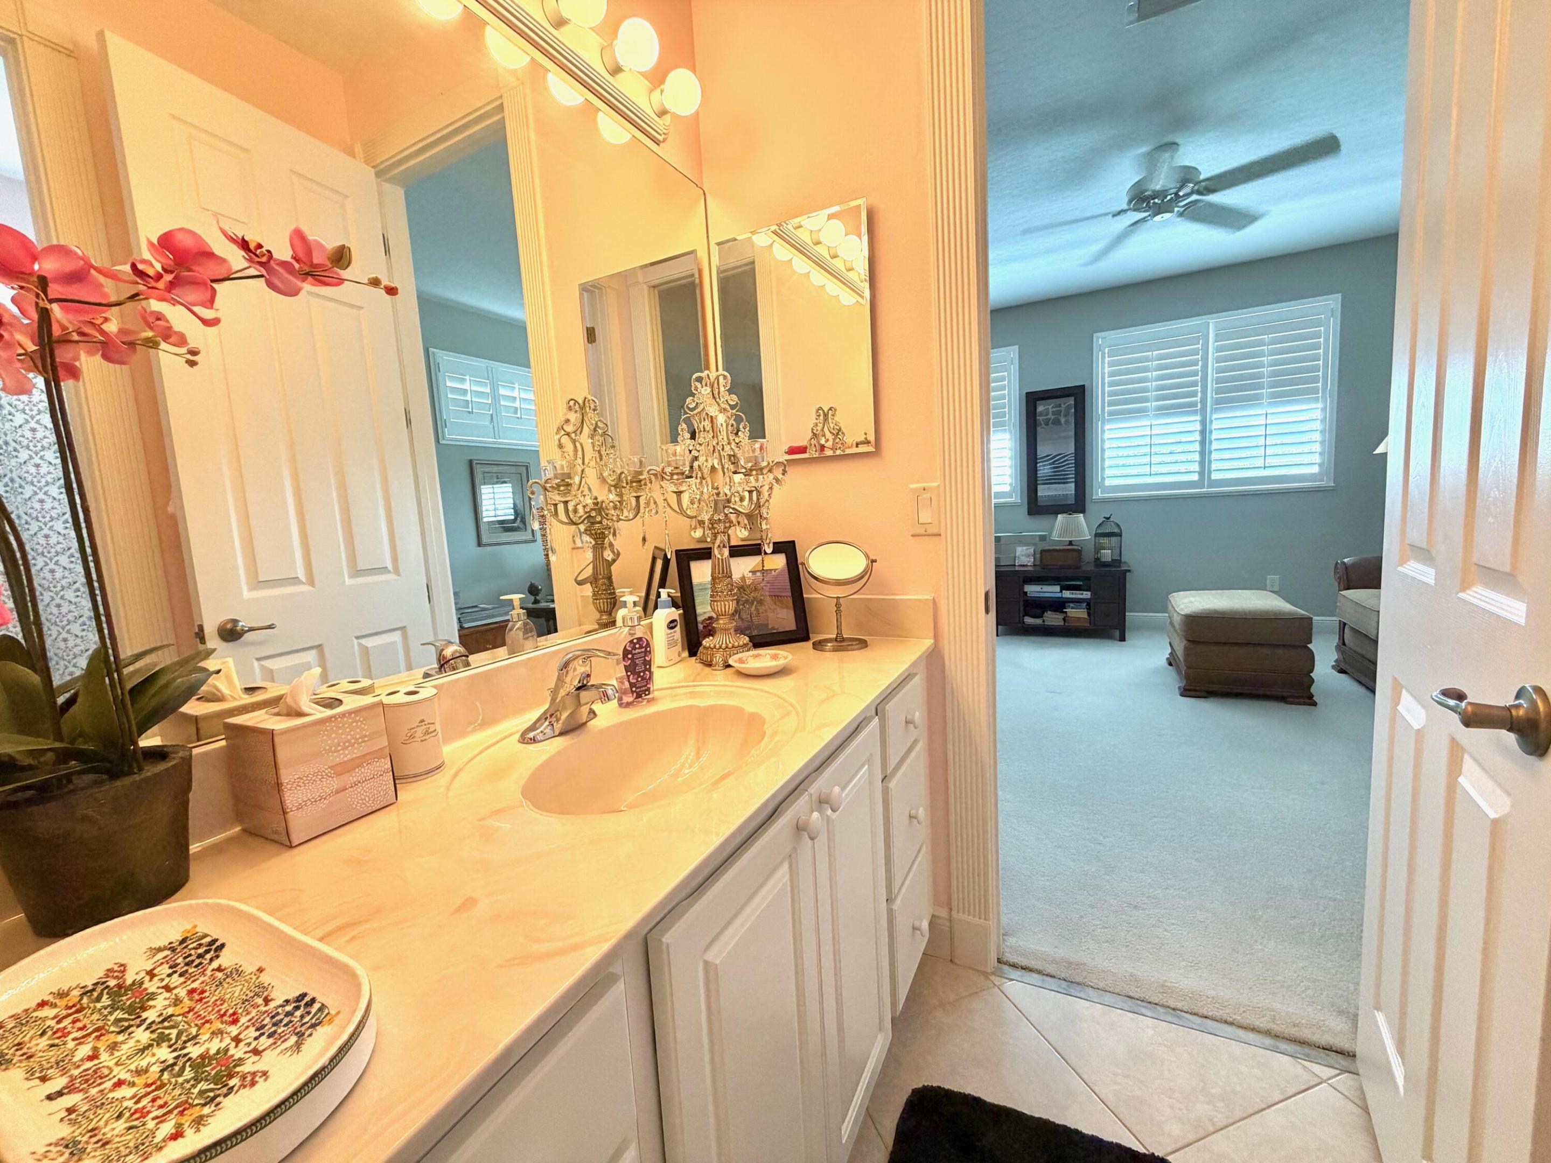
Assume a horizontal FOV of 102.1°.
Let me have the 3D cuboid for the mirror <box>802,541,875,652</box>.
[{"bbox_3d":[0.146,0.030,1.457,0.172,0.247,0.120,-3,7,8],"label":"mirror"}]

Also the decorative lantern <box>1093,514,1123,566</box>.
[{"bbox_3d":[2.534,-0.309,4.774,0.210,0.400,0.200,0,7,27],"label":"decorative lantern"}]

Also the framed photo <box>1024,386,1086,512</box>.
[{"bbox_3d":[2.325,-1.078,5.192,0.440,1.030,0.030,0,7,27],"label":"framed photo"}]

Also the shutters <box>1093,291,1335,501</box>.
[{"bbox_3d":[3.216,-1.309,4.678,1.505,1.290,0.070,0,7,27],"label":"shutters"}]

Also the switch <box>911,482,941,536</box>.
[{"bbox_3d":[0.348,-0.166,1.460,0.071,0.118,0.010,0,7,27],"label":"switch"}]

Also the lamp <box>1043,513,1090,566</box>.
[{"bbox_3d":[2.295,-0.323,4.919,0.360,0.415,0.310,0,7,27],"label":"lamp"}]

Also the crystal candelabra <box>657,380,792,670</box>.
[{"bbox_3d":[-0.118,-0.129,1.343,0.262,0.620,0.262,-4,7,-5],"label":"crystal candelabra"}]

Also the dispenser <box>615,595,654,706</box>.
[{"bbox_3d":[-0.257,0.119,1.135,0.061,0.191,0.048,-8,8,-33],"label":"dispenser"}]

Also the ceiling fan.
[{"bbox_3d":[1.905,-1.931,3.092,1.290,0.290,1.270,0,7,27],"label":"ceiling fan"}]

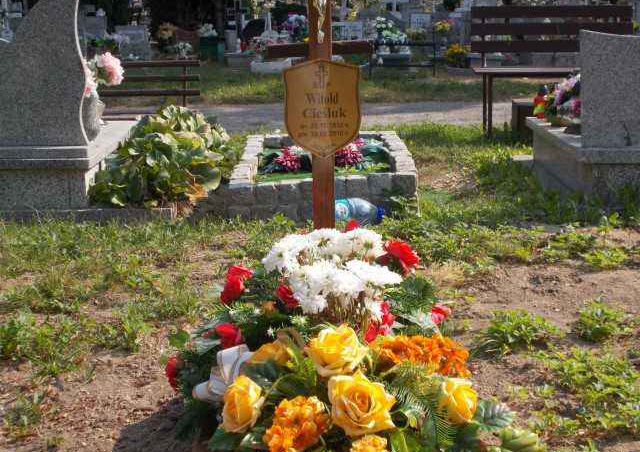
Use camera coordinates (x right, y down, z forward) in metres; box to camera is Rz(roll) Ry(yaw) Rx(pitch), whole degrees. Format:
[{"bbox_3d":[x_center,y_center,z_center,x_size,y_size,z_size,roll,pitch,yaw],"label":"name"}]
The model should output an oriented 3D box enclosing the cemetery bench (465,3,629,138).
[{"bbox_3d":[1.733,-1.156,7.913,1.207,0.915,0.460,-1,13,0],"label":"cemetery bench"}]

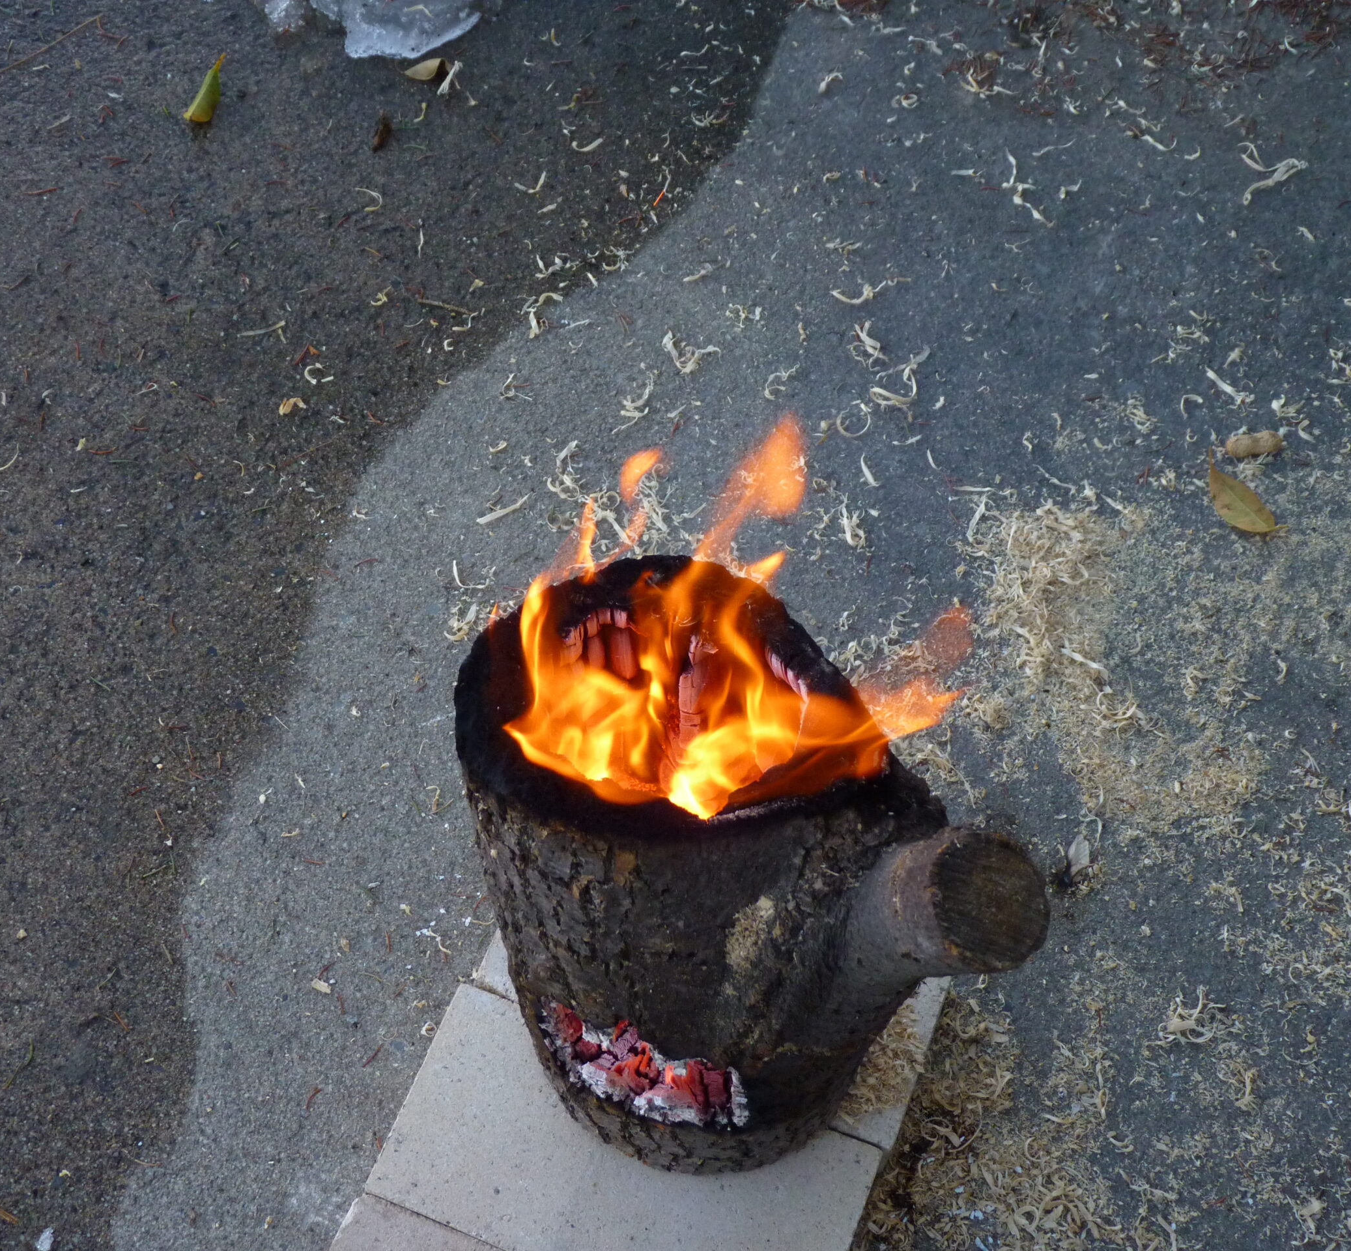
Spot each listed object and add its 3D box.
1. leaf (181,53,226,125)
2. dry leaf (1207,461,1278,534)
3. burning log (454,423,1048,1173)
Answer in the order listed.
[{"bbox_3d":[-0.337,-0.386,1.384,0.026,0.018,0.077,9,60,5],"label":"leaf"},{"bbox_3d":[0.352,-0.080,1.213,0.033,0.010,0.066,-31,65,-17],"label":"dry leaf"},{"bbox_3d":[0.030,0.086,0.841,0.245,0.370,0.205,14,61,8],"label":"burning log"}]

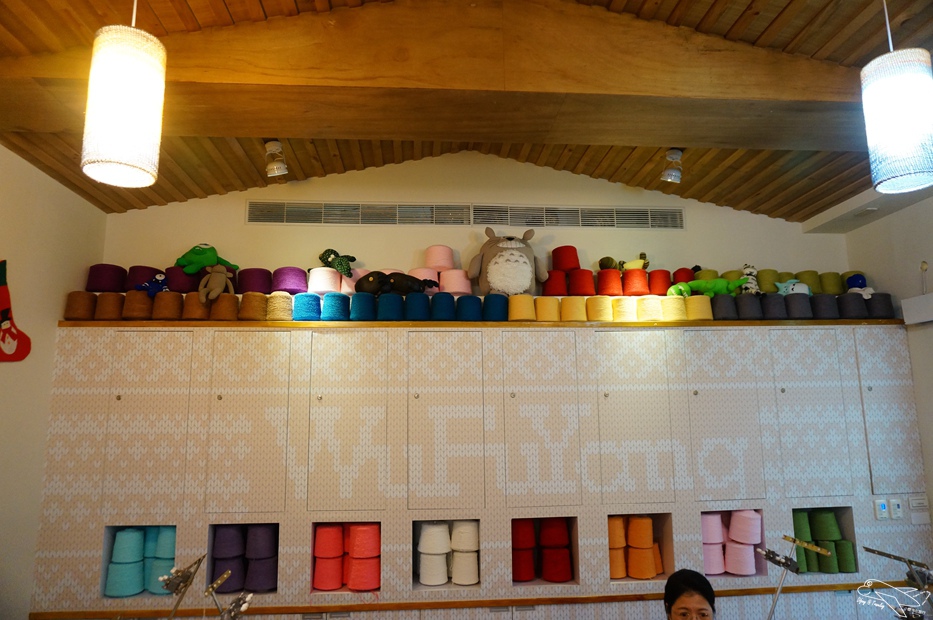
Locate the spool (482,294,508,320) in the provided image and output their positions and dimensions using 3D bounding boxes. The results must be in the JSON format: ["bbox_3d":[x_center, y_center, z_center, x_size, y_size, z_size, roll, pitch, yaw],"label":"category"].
[{"bbox_3d":[0.178,0.003,3.784,0.152,0.168,0.152,-1,-10,0],"label":"spool"}]

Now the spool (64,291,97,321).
[{"bbox_3d":[-2.241,-0.008,3.628,0.170,0.181,0.170,0,-10,-4],"label":"spool"}]

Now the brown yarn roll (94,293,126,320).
[{"bbox_3d":[-2.068,-0.006,3.600,0.154,0.171,0.154,0,-9,-5],"label":"brown yarn roll"}]

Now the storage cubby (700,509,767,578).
[{"bbox_3d":[1.525,1.375,3.757,0.373,0.363,0.374,0,-9,-5],"label":"storage cubby"}]

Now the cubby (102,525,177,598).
[{"bbox_3d":[-1.764,1.378,3.495,0.373,0.363,0.374,0,-9,-5],"label":"cubby"}]

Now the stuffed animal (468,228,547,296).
[{"bbox_3d":[0.277,-0.315,4.044,0.517,0.468,0.275,0,-9,-5],"label":"stuffed animal"}]

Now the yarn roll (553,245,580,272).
[{"bbox_3d":[0.654,-0.322,4.060,0.191,0.168,0.191,-1,-8,0],"label":"yarn roll"}]

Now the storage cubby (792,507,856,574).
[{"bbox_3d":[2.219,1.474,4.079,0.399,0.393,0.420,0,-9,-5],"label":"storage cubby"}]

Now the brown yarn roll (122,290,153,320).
[{"bbox_3d":[-1.895,-0.017,3.589,0.169,0.170,0.169,0,-8,-5],"label":"brown yarn roll"}]

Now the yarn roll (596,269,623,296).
[{"bbox_3d":[0.938,-0.165,4.076,0.164,0.180,0.164,0,-10,-4],"label":"yarn roll"}]

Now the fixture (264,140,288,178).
[{"bbox_3d":[-1.143,-0.913,3.756,0.137,0.220,0.143,0,-9,-5],"label":"fixture"}]

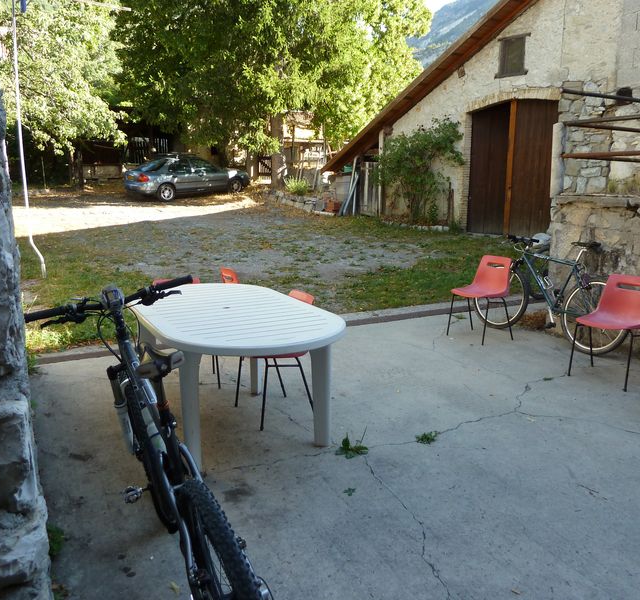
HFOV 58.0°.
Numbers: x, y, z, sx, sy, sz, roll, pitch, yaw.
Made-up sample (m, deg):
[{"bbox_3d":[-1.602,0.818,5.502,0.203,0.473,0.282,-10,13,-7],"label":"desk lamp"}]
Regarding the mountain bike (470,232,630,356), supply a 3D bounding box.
[{"bbox_3d":[2.119,-0.090,5.399,0.549,0.960,1.691,-8,14,-34],"label":"mountain bike"}]

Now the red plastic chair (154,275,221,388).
[{"bbox_3d":[-0.981,0.247,4.183,0.465,0.769,0.431,-4,12,-20],"label":"red plastic chair"}]

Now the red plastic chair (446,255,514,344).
[{"bbox_3d":[1.531,-0.013,5.497,0.431,0.769,0.465,-8,14,-34],"label":"red plastic chair"}]

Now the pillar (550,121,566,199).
[{"bbox_3d":[2.402,-1.405,5.820,0.130,0.765,0.130,9,14,37],"label":"pillar"}]

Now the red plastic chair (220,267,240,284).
[{"bbox_3d":[-0.590,0.082,5.013,0.431,0.769,0.465,-6,13,-29],"label":"red plastic chair"}]

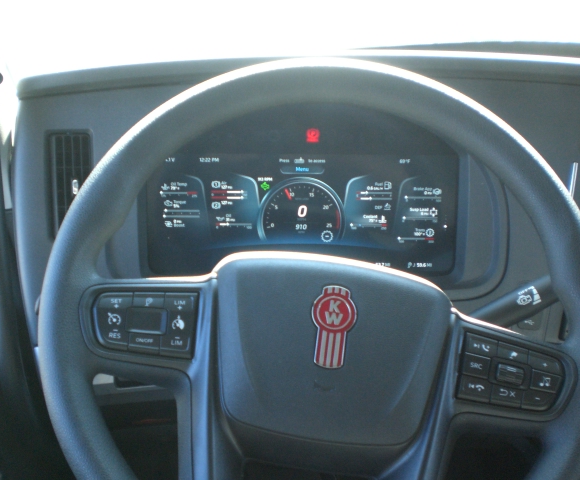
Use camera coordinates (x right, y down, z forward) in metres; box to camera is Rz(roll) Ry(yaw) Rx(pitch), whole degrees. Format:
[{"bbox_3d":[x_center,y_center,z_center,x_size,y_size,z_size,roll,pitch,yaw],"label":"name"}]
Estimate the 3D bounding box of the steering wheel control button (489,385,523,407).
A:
[{"bbox_3d":[0.170,0.124,0.553,0.025,0.013,0.007,12,-19,0],"label":"steering wheel control button"}]

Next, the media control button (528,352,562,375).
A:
[{"bbox_3d":[0.205,0.098,0.563,0.029,0.015,0.006,11,-15,3],"label":"media control button"}]

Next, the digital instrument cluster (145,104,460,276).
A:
[{"bbox_3d":[0.016,-0.062,0.848,0.367,0.208,0.050,0,10,0],"label":"digital instrument cluster"}]

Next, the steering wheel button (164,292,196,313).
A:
[{"bbox_3d":[-0.086,0.051,0.559,0.025,0.016,0.007,3,-19,-3],"label":"steering wheel button"}]

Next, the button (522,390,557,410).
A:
[{"bbox_3d":[0.197,0.127,0.555,0.027,0.015,0.006,9,-15,2],"label":"button"}]

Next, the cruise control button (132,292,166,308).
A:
[{"bbox_3d":[-0.115,0.050,0.576,0.026,0.013,0.006,5,-15,1],"label":"cruise control button"}]

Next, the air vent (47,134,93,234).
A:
[{"bbox_3d":[-0.248,-0.062,0.800,0.048,0.121,0.025,-1,5,-12],"label":"air vent"}]

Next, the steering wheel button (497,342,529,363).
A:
[{"bbox_3d":[0.179,0.092,0.565,0.025,0.013,0.007,13,-19,0],"label":"steering wheel button"}]

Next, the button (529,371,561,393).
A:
[{"bbox_3d":[0.202,0.113,0.559,0.023,0.016,0.007,17,-19,2],"label":"button"}]

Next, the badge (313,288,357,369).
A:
[{"bbox_3d":[0.035,0.070,0.570,0.036,0.067,0.004,6,-15,2],"label":"badge"}]

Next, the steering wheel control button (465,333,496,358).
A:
[{"bbox_3d":[0.154,0.086,0.566,0.027,0.018,0.006,10,-15,3],"label":"steering wheel control button"}]

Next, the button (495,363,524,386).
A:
[{"bbox_3d":[0.174,0.108,0.559,0.021,0.012,0.008,14,-19,1],"label":"button"}]

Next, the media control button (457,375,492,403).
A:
[{"bbox_3d":[0.146,0.118,0.557,0.026,0.018,0.006,8,-15,2],"label":"media control button"}]

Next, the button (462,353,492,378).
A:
[{"bbox_3d":[0.148,0.101,0.559,0.021,0.018,0.007,13,-19,0],"label":"button"}]

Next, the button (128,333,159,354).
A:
[{"bbox_3d":[-0.113,0.081,0.547,0.024,0.014,0.007,4,-19,-3],"label":"button"}]

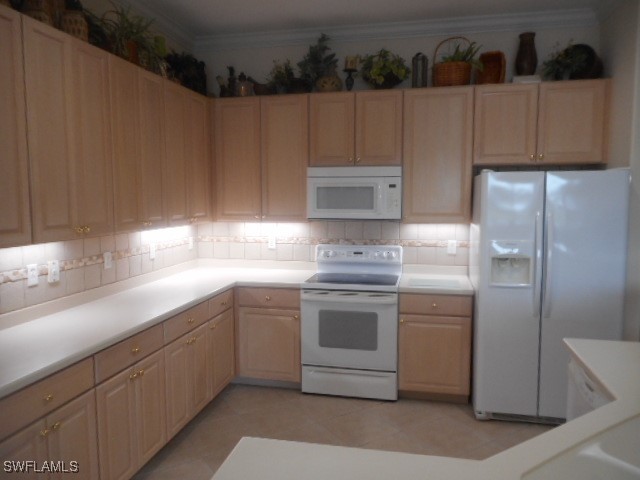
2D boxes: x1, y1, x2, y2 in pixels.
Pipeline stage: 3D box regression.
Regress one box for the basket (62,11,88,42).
[{"bbox_3d":[-1.383,-1.179,2.612,0.156,0.204,0.156,1,6,12],"label":"basket"}]

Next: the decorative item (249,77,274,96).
[{"bbox_3d":[-0.508,-1.317,4.022,0.237,0.202,0.160,1,6,12],"label":"decorative item"}]

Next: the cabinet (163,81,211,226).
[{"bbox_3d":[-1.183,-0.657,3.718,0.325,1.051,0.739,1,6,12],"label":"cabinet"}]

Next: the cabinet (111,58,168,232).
[{"bbox_3d":[-1.324,-0.593,3.063,0.325,1.051,0.606,1,6,12],"label":"cabinet"}]

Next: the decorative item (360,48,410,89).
[{"bbox_3d":[0.542,-1.386,3.810,0.401,0.359,0.280,1,4,11],"label":"decorative item"}]

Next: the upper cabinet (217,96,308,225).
[{"bbox_3d":[-0.480,-0.693,4.083,0.869,1.052,0.325,1,6,12],"label":"upper cabinet"}]

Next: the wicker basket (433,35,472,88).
[{"bbox_3d":[1.057,-1.412,3.705,0.302,0.428,0.260,1,4,11],"label":"wicker basket"}]

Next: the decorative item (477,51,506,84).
[{"bbox_3d":[1.361,-1.341,3.659,0.203,0.295,0.120,1,4,11],"label":"decorative item"}]

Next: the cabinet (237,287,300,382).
[{"bbox_3d":[-0.354,0.732,4.029,0.556,0.777,0.607,1,6,12],"label":"cabinet"}]

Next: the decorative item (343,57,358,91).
[{"bbox_3d":[0.259,-1.371,3.868,0.126,0.321,0.120,1,4,11],"label":"decorative item"}]

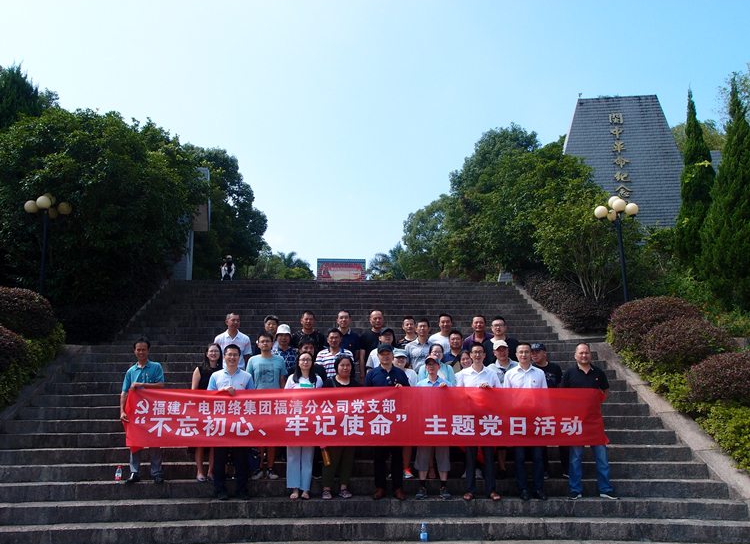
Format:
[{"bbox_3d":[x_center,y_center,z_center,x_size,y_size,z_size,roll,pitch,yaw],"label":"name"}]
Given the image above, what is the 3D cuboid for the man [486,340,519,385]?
[{"bbox_3d":[1.542,1.637,7.795,0.500,1.634,0.300,-1,-12,5],"label":"man"}]

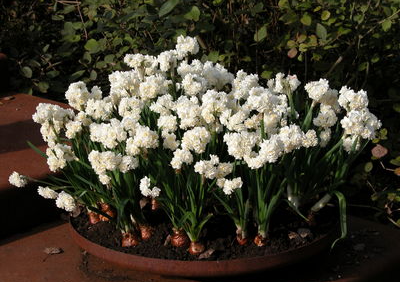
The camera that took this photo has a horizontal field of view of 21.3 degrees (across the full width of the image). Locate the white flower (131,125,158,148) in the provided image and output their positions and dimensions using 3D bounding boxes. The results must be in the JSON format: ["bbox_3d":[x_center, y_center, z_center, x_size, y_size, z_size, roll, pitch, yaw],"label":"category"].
[{"bbox_3d":[-0.139,-0.009,2.720,0.065,0.060,0.062,0,17,0],"label":"white flower"}]

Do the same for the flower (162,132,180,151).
[{"bbox_3d":[-0.072,0.001,2.700,0.046,0.049,0.046,0,15,0],"label":"flower"}]

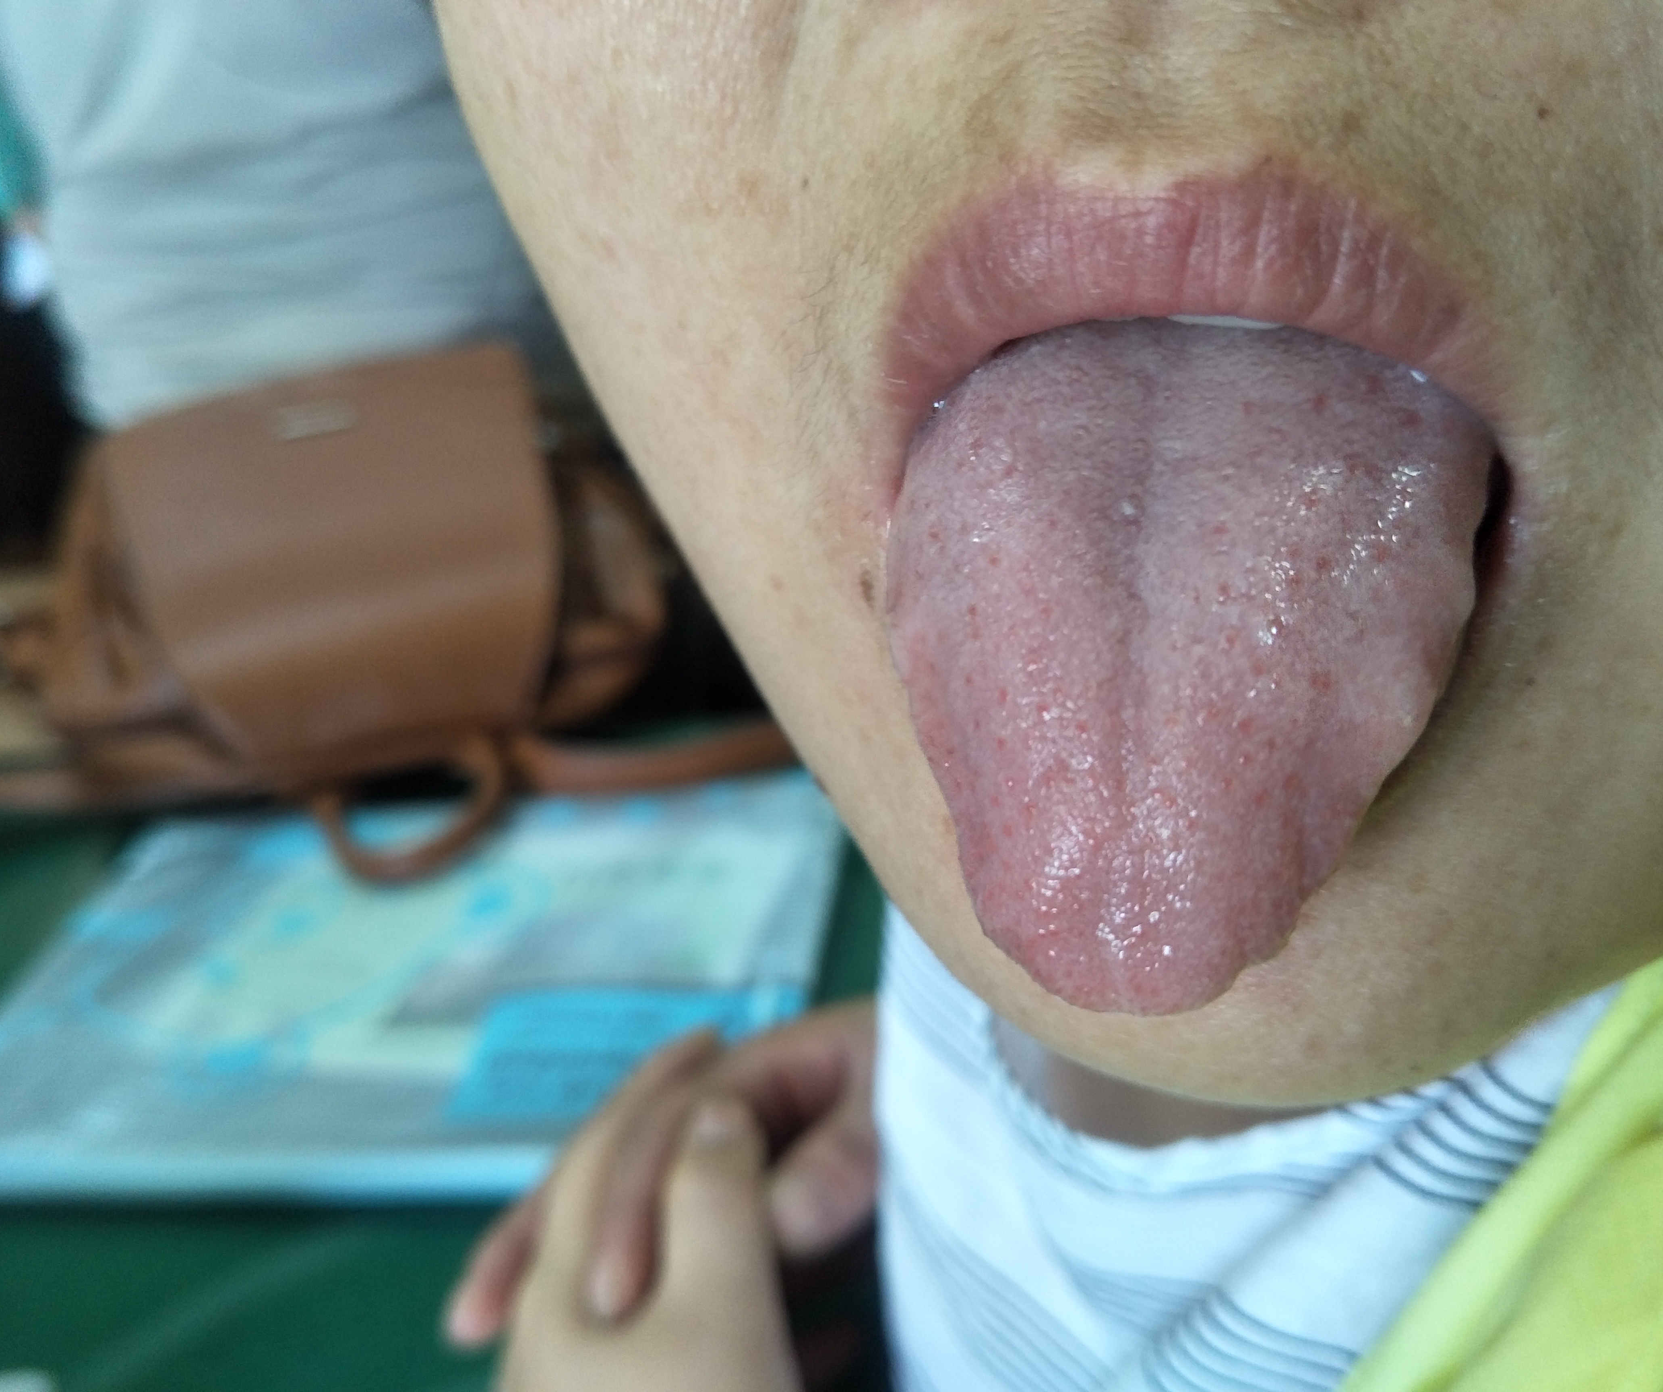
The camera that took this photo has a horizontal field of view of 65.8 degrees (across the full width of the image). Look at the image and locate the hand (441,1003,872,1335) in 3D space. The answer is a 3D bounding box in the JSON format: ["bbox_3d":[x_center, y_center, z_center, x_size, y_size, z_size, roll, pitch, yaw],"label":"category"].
[{"bbox_3d":[-0.045,0.136,0.370,0.120,0.060,0.085,-26,43,-33],"label":"hand"}]

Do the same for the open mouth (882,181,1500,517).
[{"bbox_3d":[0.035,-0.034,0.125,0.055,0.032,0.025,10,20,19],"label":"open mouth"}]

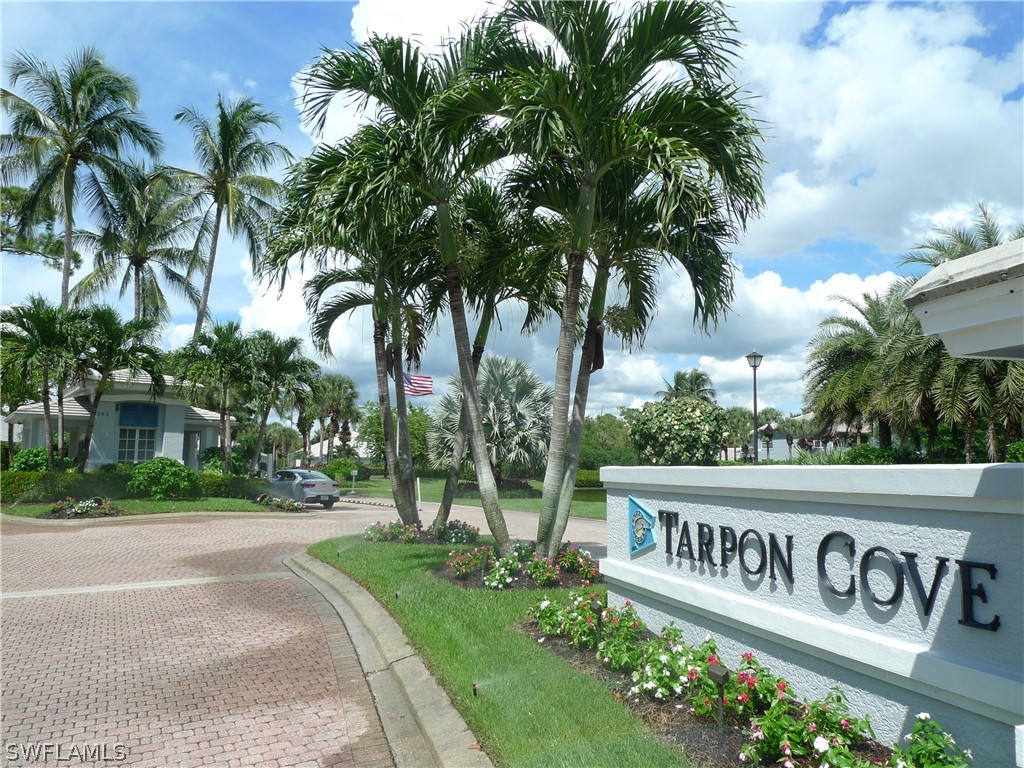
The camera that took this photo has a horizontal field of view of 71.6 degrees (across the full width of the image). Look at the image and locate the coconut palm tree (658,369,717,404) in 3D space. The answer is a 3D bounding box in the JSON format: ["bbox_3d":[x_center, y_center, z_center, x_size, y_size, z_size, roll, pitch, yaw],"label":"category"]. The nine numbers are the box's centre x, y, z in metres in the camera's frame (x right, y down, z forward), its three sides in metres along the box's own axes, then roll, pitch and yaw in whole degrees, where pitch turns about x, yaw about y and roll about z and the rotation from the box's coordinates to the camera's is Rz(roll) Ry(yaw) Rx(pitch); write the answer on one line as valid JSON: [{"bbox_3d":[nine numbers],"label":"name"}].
[{"bbox_3d":[14.286,3.504,57.990,4.900,9.500,4.900,0,-7,0],"label":"coconut palm tree"}]

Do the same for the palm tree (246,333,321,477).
[{"bbox_3d":[-9.539,1.190,29.367,3.040,6.920,3.000,0,-7,0],"label":"palm tree"}]

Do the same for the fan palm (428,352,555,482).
[{"bbox_3d":[-1.079,2.159,36.293,6.200,7.000,6.000,0,-7,0],"label":"fan palm"}]

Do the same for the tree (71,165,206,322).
[{"bbox_3d":[-19.616,-3.085,36.626,7.270,17.230,6.600,0,-7,0],"label":"tree"}]

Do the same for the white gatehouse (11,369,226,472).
[{"bbox_3d":[-15.908,1.926,28.561,7.600,5.200,6.100,6,-9,-42],"label":"white gatehouse"}]

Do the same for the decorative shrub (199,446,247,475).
[{"bbox_3d":[-11.014,3.425,26.779,1.750,1.750,1.600,0,-7,0],"label":"decorative shrub"}]

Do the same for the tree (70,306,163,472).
[{"bbox_3d":[-15.901,0.676,28.320,3.740,7.690,3.500,0,-7,0],"label":"tree"}]

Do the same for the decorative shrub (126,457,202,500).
[{"bbox_3d":[-13.371,3.658,27.359,2.970,1.720,2.600,0,-7,0],"label":"decorative shrub"}]

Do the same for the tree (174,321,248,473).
[{"bbox_3d":[-12.305,0.972,28.889,3.080,7.240,3.000,0,-7,0],"label":"tree"}]

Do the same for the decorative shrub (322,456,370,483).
[{"bbox_3d":[-12.827,6.691,54.083,3.800,1.950,3.200,0,-7,0],"label":"decorative shrub"}]

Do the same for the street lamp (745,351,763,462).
[{"bbox_3d":[6.508,1.370,18.972,0.500,4.590,0.470,-2,-7,19],"label":"street lamp"}]

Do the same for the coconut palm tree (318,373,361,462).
[{"bbox_3d":[-14.114,3.538,57.972,3.600,9.000,3.600,0,-7,0],"label":"coconut palm tree"}]

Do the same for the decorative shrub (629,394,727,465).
[{"bbox_3d":[5.740,2.419,24.689,3.400,3.900,3.300,0,-7,0],"label":"decorative shrub"}]

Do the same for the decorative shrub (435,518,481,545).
[{"bbox_3d":[-1.071,2.809,13.767,0.880,0.450,0.800,0,-7,0],"label":"decorative shrub"}]

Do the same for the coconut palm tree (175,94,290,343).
[{"bbox_3d":[-14.382,-4.581,35.761,6.200,20.000,6.000,0,-7,0],"label":"coconut palm tree"}]

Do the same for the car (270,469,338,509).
[{"bbox_3d":[-8.366,3.978,27.118,4.400,1.450,1.730,-6,-9,45],"label":"car"}]

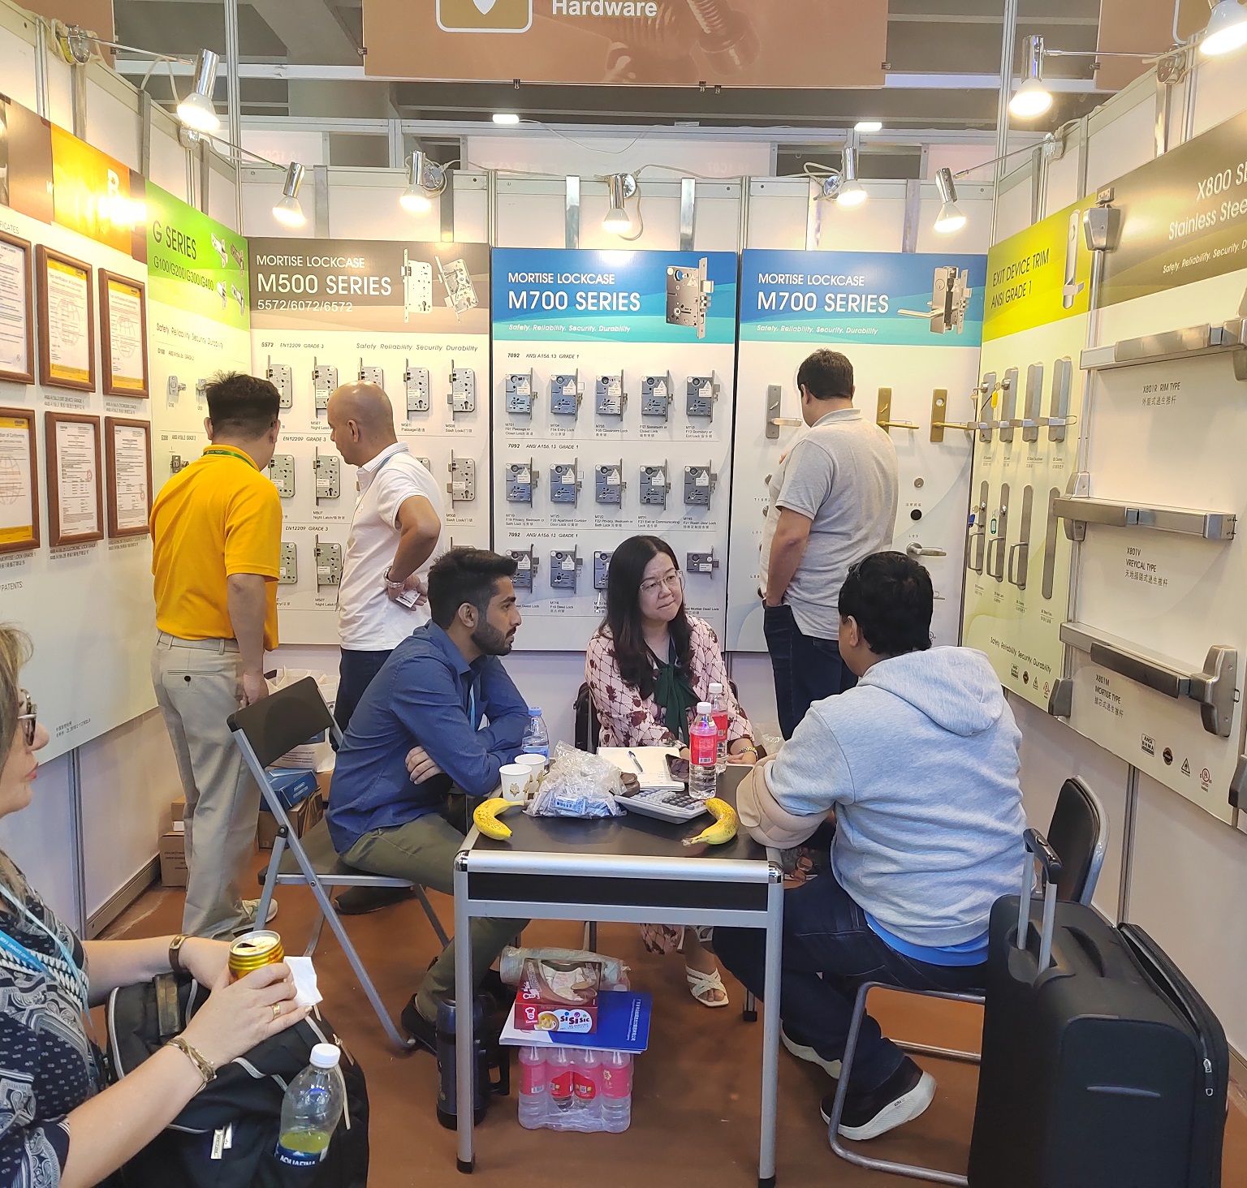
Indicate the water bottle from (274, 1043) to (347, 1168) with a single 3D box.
[{"bbox_3d":[-0.344,0.592,1.130,0.066,0.225,0.066,14,0,-12],"label":"water bottle"}]

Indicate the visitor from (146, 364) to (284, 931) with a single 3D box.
[{"bbox_3d":[-1.158,0.183,3.122,0.470,1.640,0.340,4,8,21],"label":"visitor"}]

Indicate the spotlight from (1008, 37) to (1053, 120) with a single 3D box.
[{"bbox_3d":[1.041,-1.319,2.686,0.107,0.185,0.107,-5,1,45],"label":"spotlight"}]

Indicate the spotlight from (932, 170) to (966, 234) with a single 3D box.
[{"bbox_3d":[1.101,-1.327,3.554,0.107,0.185,0.107,-17,-2,31],"label":"spotlight"}]

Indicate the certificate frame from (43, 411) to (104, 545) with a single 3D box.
[{"bbox_3d":[-1.465,-0.306,2.821,0.025,0.342,0.240,1,8,0],"label":"certificate frame"}]

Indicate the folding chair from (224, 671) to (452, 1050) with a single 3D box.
[{"bbox_3d":[-0.706,0.664,2.712,0.455,0.805,0.455,2,8,5],"label":"folding chair"}]

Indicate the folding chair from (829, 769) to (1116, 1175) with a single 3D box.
[{"bbox_3d":[0.726,0.765,2.298,0.510,0.790,0.500,3,8,13],"label":"folding chair"}]

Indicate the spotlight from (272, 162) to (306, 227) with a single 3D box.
[{"bbox_3d":[-1.188,-1.414,3.741,0.120,0.235,0.120,15,7,-2],"label":"spotlight"}]

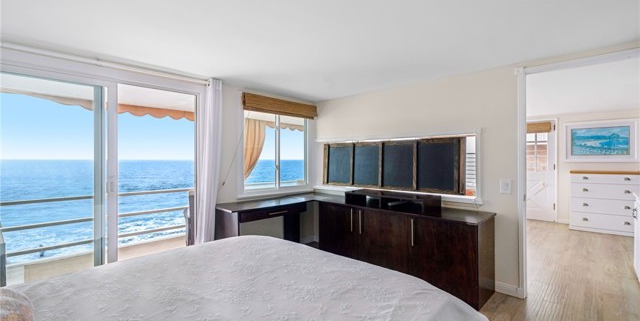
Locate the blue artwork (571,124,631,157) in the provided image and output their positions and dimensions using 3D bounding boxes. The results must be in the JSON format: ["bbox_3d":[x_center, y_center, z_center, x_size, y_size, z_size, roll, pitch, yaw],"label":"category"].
[{"bbox_3d":[5.144,-0.350,5.225,0.778,0.539,0.035,0,0,43],"label":"blue artwork"}]

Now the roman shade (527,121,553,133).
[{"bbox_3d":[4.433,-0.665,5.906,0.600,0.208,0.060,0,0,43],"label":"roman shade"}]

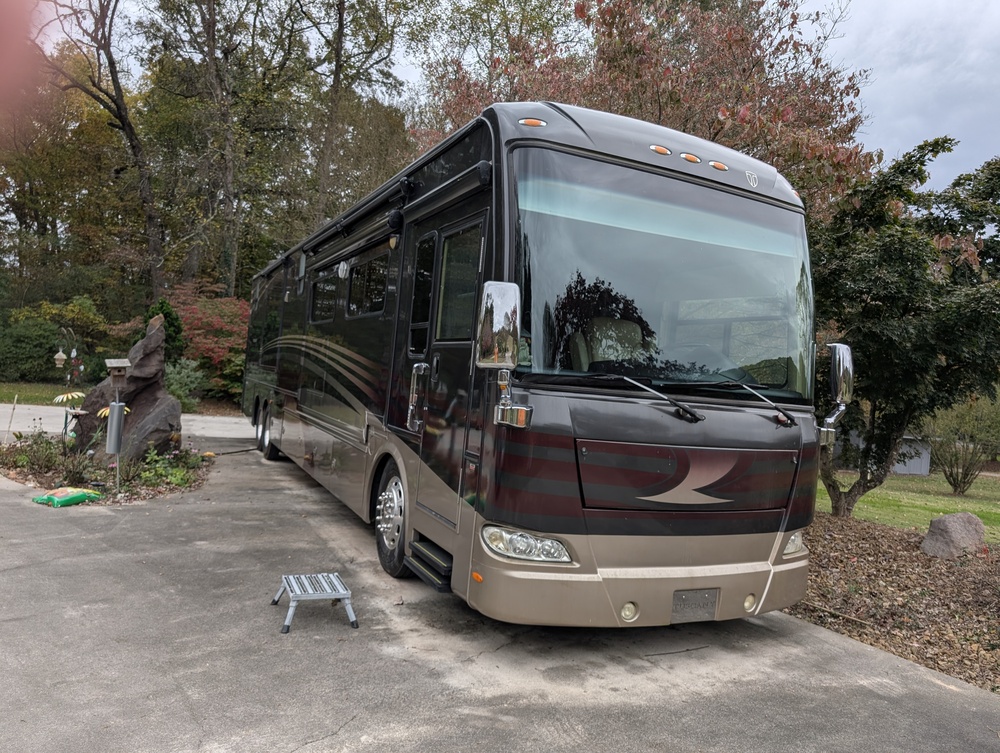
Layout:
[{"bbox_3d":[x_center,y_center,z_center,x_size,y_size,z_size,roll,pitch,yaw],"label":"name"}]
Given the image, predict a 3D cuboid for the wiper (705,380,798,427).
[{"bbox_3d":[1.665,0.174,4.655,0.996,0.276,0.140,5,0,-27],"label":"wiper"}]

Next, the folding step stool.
[{"bbox_3d":[-1.244,1.506,4.678,0.460,0.215,0.550,5,0,-27],"label":"folding step stool"}]

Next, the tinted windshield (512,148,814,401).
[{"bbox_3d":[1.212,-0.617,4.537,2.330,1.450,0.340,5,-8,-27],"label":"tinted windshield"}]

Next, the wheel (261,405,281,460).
[{"bbox_3d":[-3.720,0.839,11.603,0.310,1.000,1.000,5,0,-27],"label":"wheel"}]

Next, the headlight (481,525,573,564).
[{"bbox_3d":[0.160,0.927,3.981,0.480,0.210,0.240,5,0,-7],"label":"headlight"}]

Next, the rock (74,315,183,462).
[{"bbox_3d":[-5.462,0.118,10.300,1.560,2.150,1.300,5,0,-28],"label":"rock"}]

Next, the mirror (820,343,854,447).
[{"bbox_3d":[2.452,0.134,5.041,0.250,0.770,0.190,5,0,-27],"label":"mirror"}]

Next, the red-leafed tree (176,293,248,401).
[{"bbox_3d":[-9.528,-0.914,23.500,3.300,3.600,3.100,5,0,-22],"label":"red-leafed tree"}]

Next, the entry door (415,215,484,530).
[{"bbox_3d":[-0.327,-0.044,4.729,0.080,1.980,0.750,5,0,-27],"label":"entry door"}]

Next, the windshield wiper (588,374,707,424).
[{"bbox_3d":[0.890,0.135,4.163,0.770,0.200,0.130,5,0,-21],"label":"windshield wiper"}]

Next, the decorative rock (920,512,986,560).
[{"bbox_3d":[5.368,1.898,8.236,0.670,0.470,0.540,5,0,37],"label":"decorative rock"}]

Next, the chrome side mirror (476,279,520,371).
[{"bbox_3d":[-0.014,-0.277,3.770,0.235,0.460,0.130,5,0,5],"label":"chrome side mirror"}]

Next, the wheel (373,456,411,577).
[{"bbox_3d":[-0.789,1.152,5.953,0.300,1.010,1.010,5,0,-27],"label":"wheel"}]

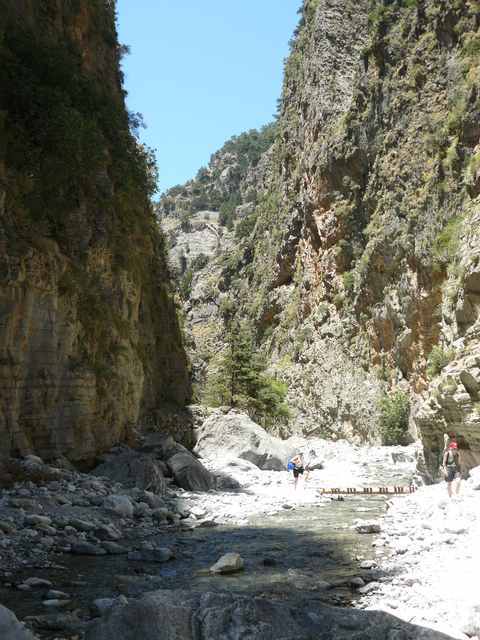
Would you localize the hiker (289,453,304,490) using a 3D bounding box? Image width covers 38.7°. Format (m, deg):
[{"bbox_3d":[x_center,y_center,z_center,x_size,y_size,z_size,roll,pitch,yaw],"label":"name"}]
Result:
[{"bbox_3d":[2.420,6.502,29.300,0.650,1.650,0.520,-3,-10,15],"label":"hiker"}]

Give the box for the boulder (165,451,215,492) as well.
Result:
[{"bbox_3d":[-1.881,5.796,26.000,1.800,1.500,1.900,0,-10,0],"label":"boulder"}]

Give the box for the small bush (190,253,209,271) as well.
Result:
[{"bbox_3d":[-6.512,-9.407,110.000,2.900,2.900,2.700,0,-10,0],"label":"small bush"}]

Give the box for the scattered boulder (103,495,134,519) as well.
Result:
[{"bbox_3d":[-2.842,4.362,16.000,0.740,0.540,0.600,0,-10,0],"label":"scattered boulder"}]

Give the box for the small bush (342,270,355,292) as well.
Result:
[{"bbox_3d":[8.247,-2.926,52.000,0.950,1.650,0.900,0,-10,0],"label":"small bush"}]

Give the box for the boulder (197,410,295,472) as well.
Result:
[{"bbox_3d":[0.240,6.429,36.500,5.200,3.200,4.200,0,-10,0],"label":"boulder"}]

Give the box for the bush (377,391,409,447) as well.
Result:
[{"bbox_3d":[9.034,5.759,40.000,1.900,3.200,1.800,0,-10,0],"label":"bush"}]

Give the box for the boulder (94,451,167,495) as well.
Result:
[{"bbox_3d":[-3.842,5.350,24.000,2.500,1.600,2.300,0,-10,0],"label":"boulder"}]

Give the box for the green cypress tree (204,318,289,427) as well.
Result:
[{"bbox_3d":[0.409,3.551,43.000,5.200,7.300,5.000,0,-10,0],"label":"green cypress tree"}]

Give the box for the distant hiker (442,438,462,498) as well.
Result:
[{"bbox_3d":[6.532,4.589,21.000,0.600,1.700,0.450,-2,-10,10],"label":"distant hiker"}]

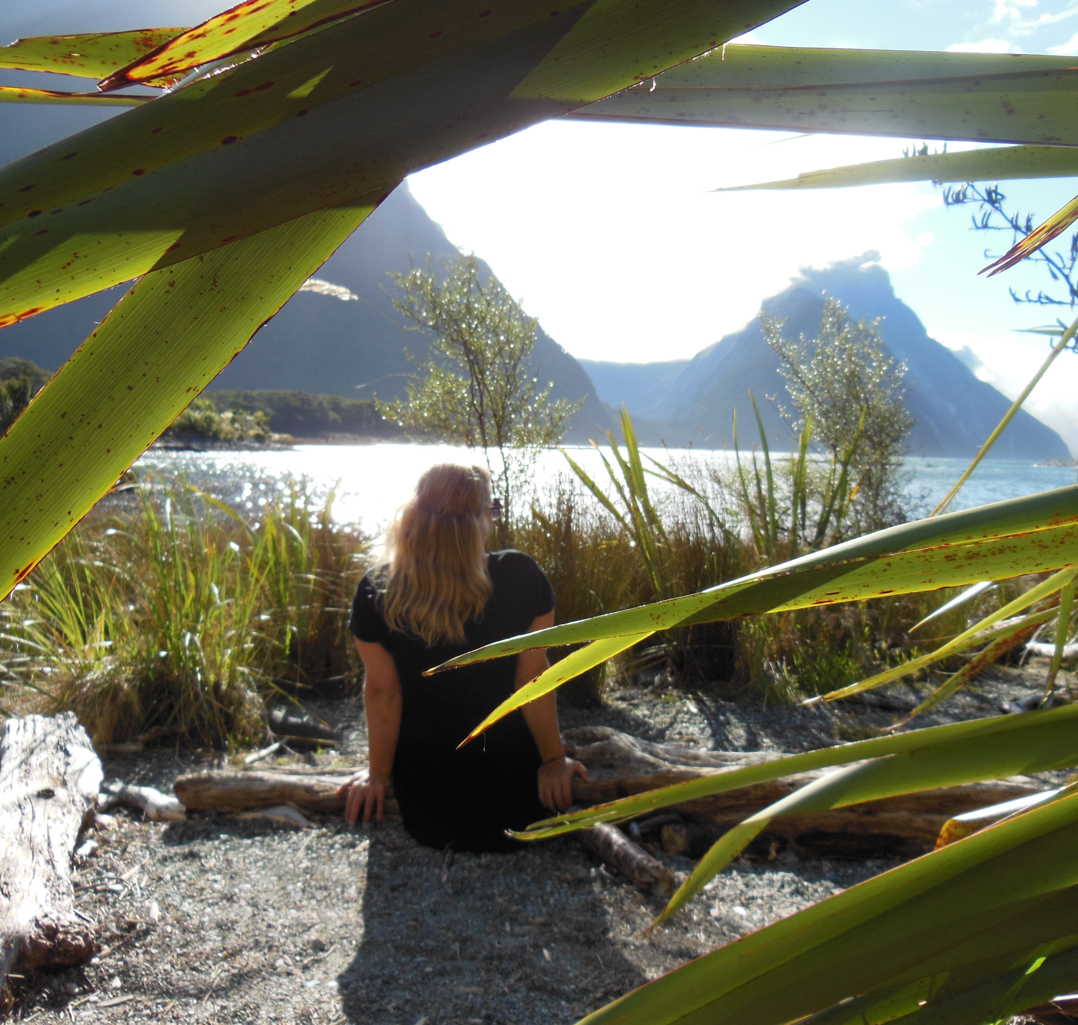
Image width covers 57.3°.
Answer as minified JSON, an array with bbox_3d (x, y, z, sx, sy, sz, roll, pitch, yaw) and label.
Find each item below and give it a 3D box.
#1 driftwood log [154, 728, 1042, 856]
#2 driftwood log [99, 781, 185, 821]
[{"bbox_3d":[0.127,0.687,2.509,2.100,0.210,0.310,2,4,4],"label":"driftwood log"},{"bbox_3d":[-0.979,0.713,2.468,0.250,0.070,0.080,3,4,14],"label":"driftwood log"}]

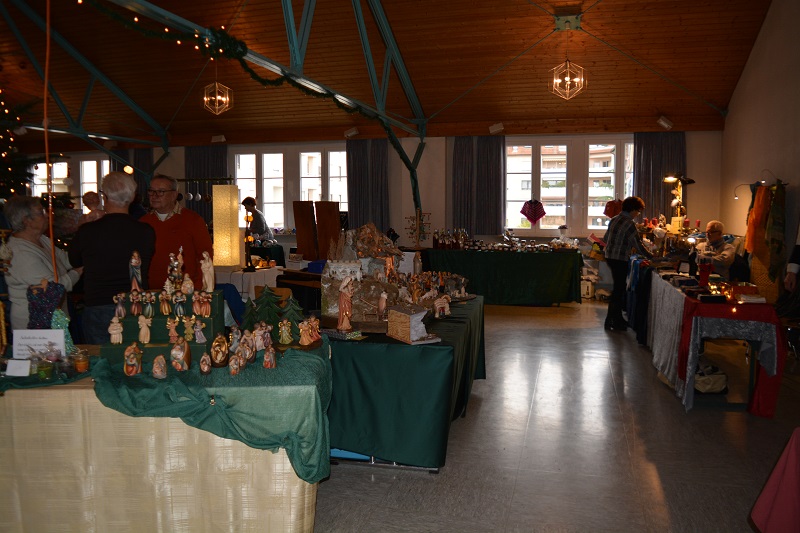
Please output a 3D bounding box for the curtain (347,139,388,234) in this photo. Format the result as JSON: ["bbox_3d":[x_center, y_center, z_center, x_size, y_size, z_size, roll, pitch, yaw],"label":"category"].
[{"bbox_3d":[-0.624,-1.531,11.700,0.850,1.900,0.160,1,5,14],"label":"curtain"}]

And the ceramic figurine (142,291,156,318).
[{"bbox_3d":[-1.221,0.182,2.918,0.053,0.123,0.043,-1,6,-9],"label":"ceramic figurine"}]

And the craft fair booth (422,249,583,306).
[{"bbox_3d":[1.501,0.128,8.815,2.210,0.770,0.740,1,7,15],"label":"craft fair booth"}]

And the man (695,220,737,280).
[{"bbox_3d":[3.592,0.126,6.869,0.600,1.280,0.520,-5,8,-38],"label":"man"}]

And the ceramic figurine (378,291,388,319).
[{"bbox_3d":[-0.098,0.231,3.550,0.056,0.166,0.060,-4,7,-37],"label":"ceramic figurine"}]

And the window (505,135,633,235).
[{"bbox_3d":[2.758,-1.304,9.684,2.188,1.607,0.120,1,6,16],"label":"window"}]

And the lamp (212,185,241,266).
[{"bbox_3d":[-2.184,-0.529,7.529,0.230,1.000,0.230,1,6,10],"label":"lamp"}]

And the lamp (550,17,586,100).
[{"bbox_3d":[2.130,-2.620,7.564,0.452,1.028,0.452,1,7,15],"label":"lamp"}]

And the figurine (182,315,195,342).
[{"bbox_3d":[-1.020,0.296,2.889,0.052,0.116,0.042,-1,6,-6],"label":"figurine"}]

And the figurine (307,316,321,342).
[{"bbox_3d":[-0.459,0.334,3.180,0.069,0.133,0.065,-1,5,-6],"label":"figurine"}]

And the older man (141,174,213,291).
[{"bbox_3d":[-1.557,0.209,4.202,0.540,1.694,0.360,3,7,24],"label":"older man"}]

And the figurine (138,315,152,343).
[{"bbox_3d":[-1.239,0.307,2.920,0.062,0.141,0.055,2,7,20],"label":"figurine"}]

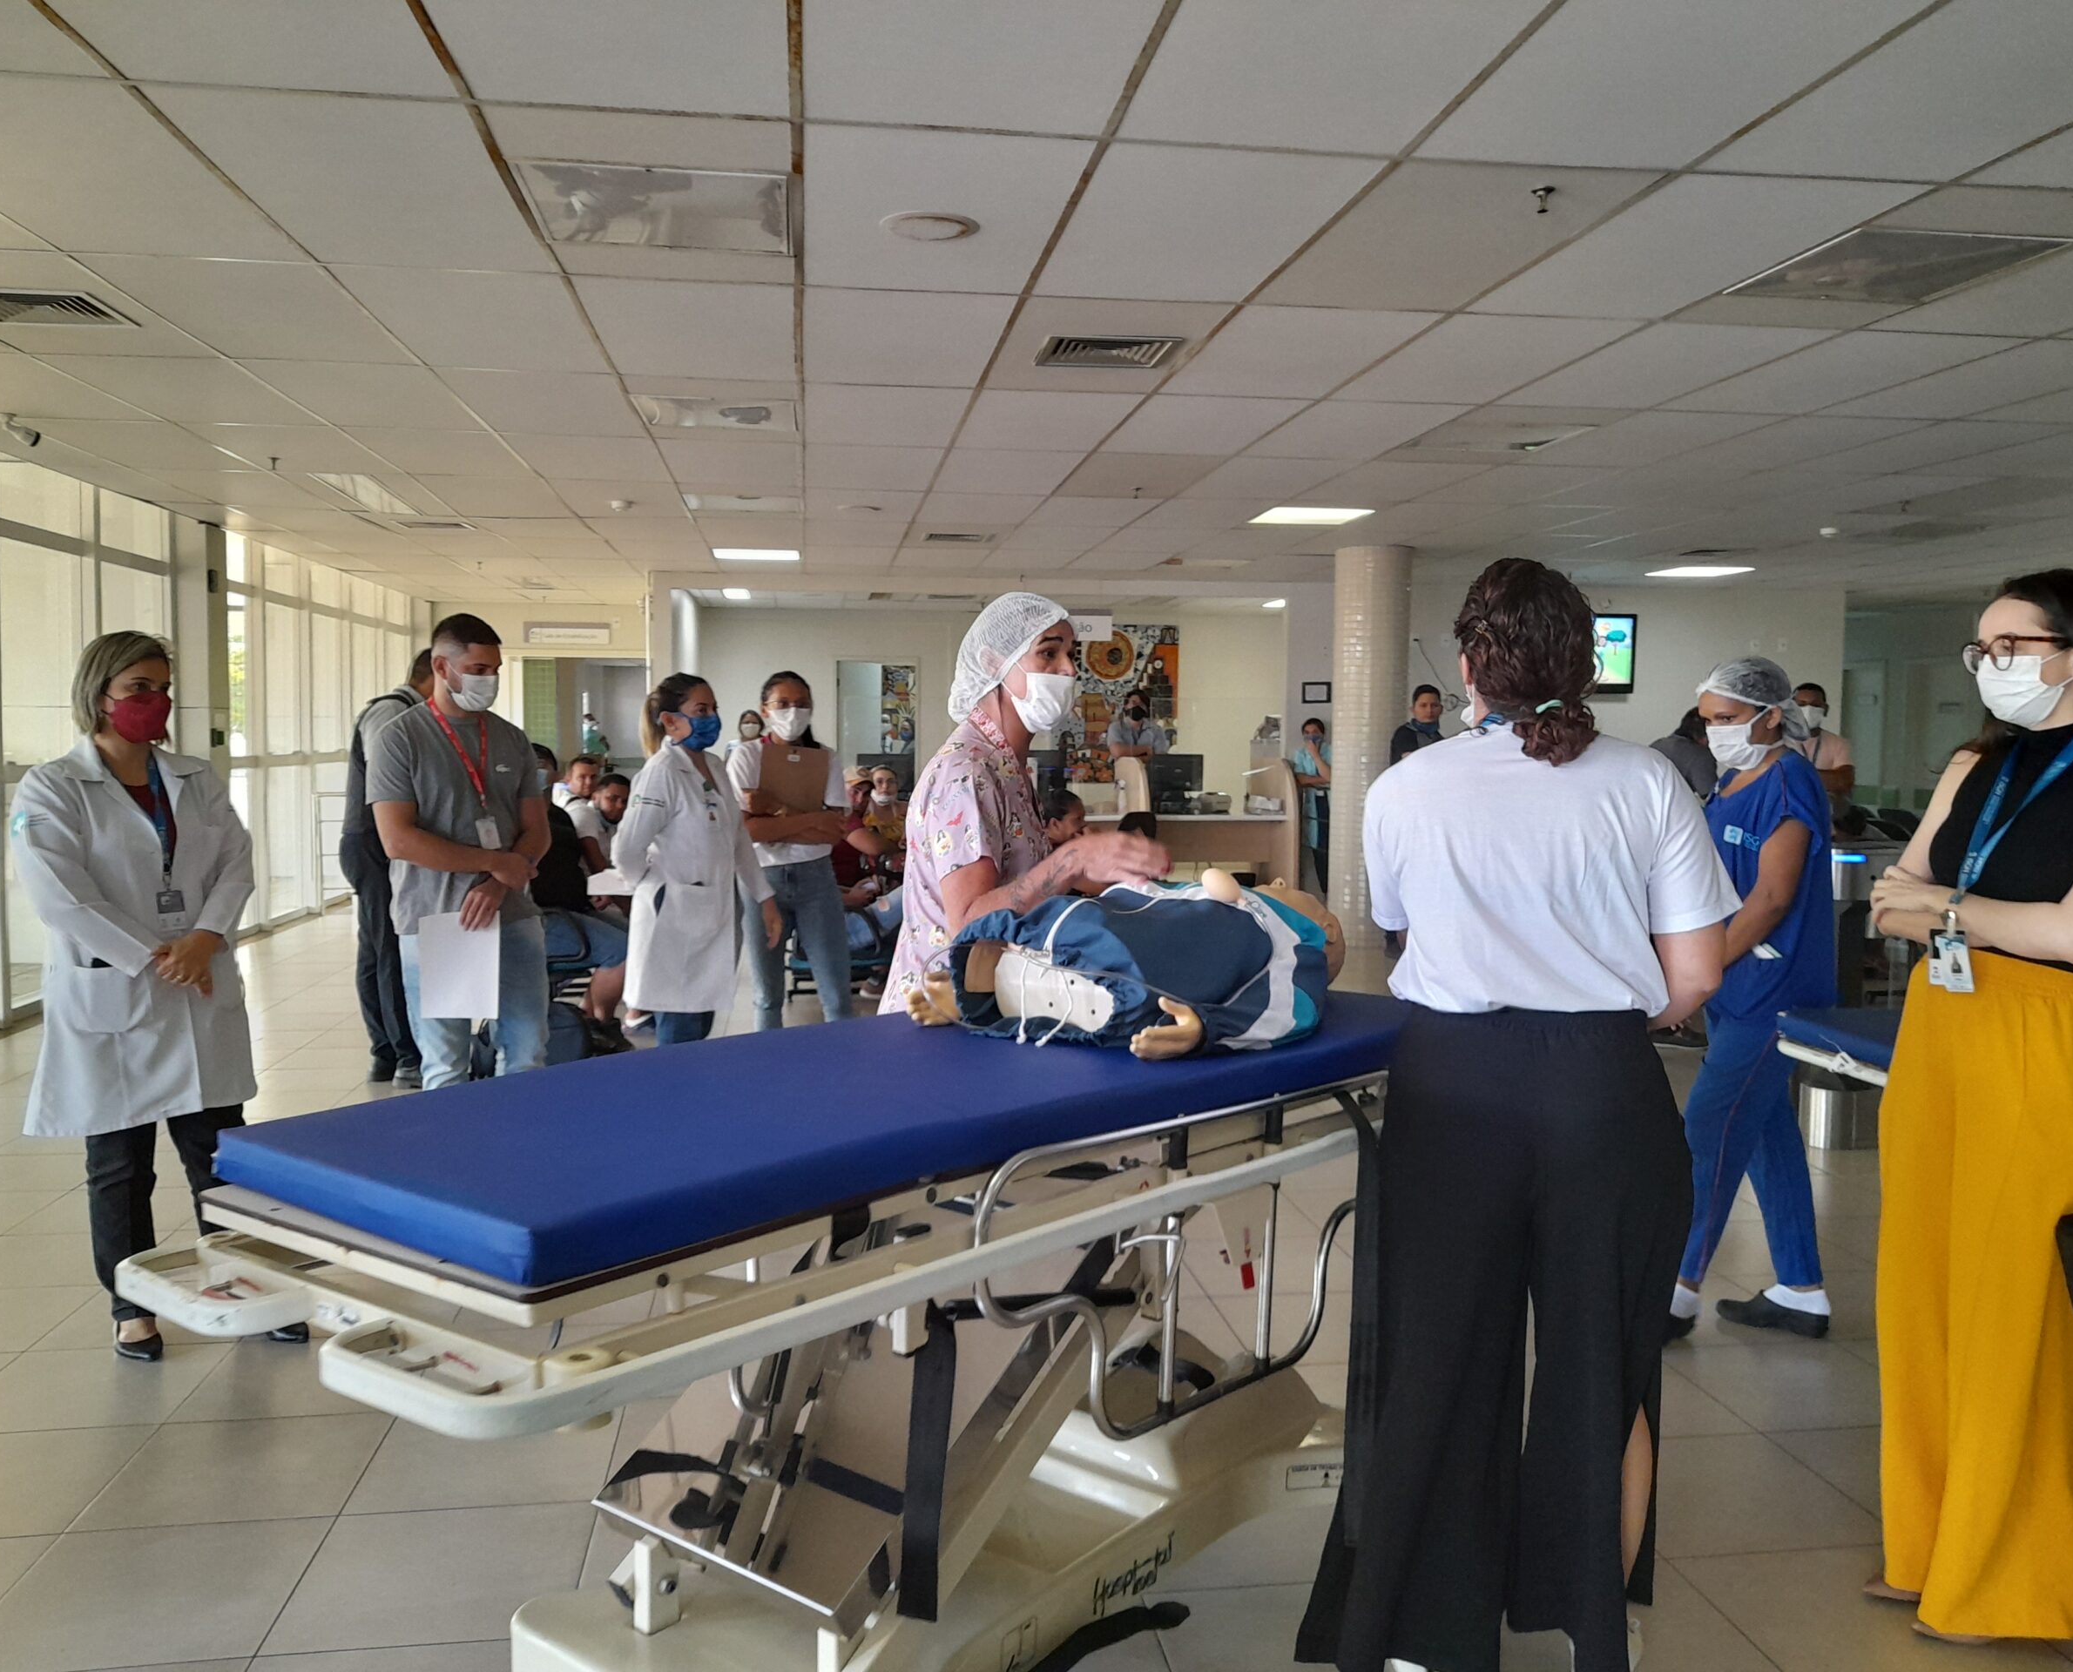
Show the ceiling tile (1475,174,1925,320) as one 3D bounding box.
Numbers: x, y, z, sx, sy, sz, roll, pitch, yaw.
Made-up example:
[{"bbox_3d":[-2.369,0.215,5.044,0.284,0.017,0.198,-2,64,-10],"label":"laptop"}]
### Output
[{"bbox_3d":[1.620,-1.503,4.170,0.630,0.025,1.240,0,4,-8],"label":"ceiling tile"}]

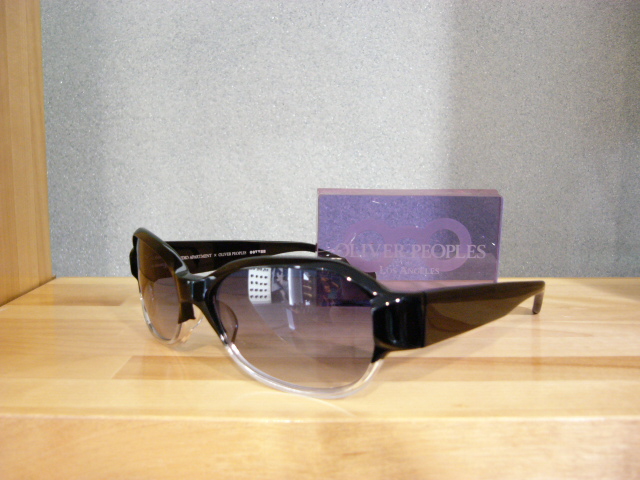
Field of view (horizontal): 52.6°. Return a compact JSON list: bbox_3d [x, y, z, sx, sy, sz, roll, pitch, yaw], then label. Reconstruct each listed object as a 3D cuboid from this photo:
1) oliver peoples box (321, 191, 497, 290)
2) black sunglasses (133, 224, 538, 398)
[{"bbox_3d":[0.044,0.004,0.325,0.089,0.057,0.014,1,15,3],"label":"oliver peoples box"},{"bbox_3d":[0.011,0.016,0.281,0.142,0.049,0.162,8,12,40],"label":"black sunglasses"}]

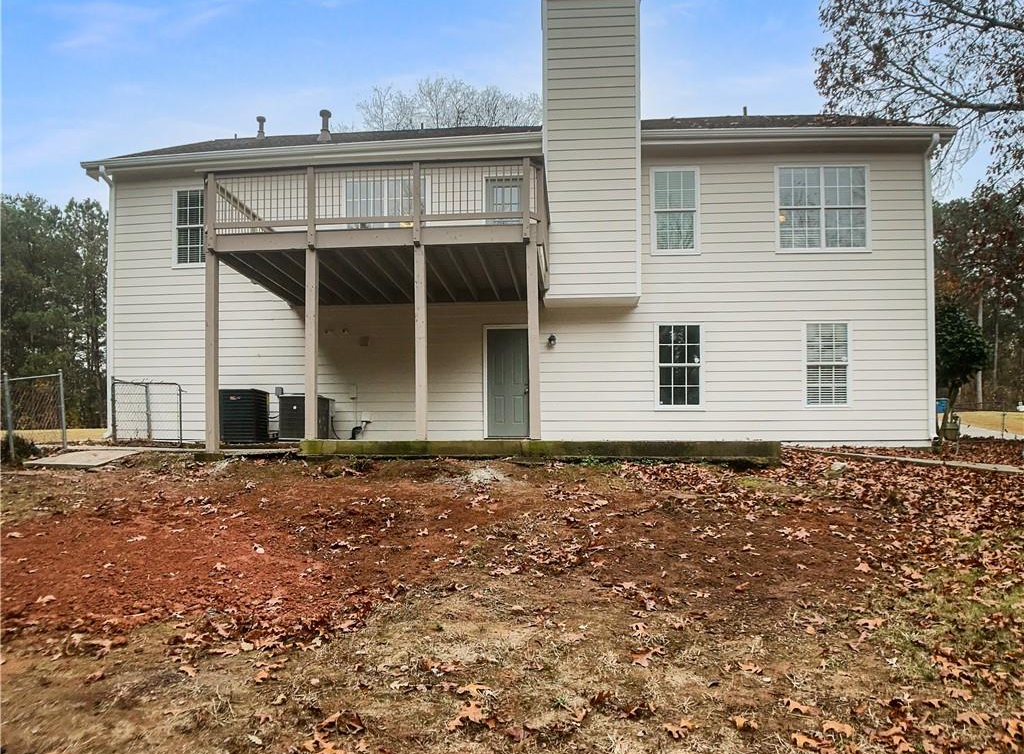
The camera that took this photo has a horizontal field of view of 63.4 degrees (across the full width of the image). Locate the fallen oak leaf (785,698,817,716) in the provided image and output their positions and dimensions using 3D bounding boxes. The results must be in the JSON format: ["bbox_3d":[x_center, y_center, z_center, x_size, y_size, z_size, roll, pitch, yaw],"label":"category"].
[{"bbox_3d":[1.244,1.414,3.559,0.140,0.030,0.080,1,3,28],"label":"fallen oak leaf"}]

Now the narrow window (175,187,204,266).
[{"bbox_3d":[-6.252,-2.942,16.300,0.770,1.500,0.100,0,-2,6],"label":"narrow window"}]

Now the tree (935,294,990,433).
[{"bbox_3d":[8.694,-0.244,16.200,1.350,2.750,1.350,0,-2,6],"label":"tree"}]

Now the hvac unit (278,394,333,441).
[{"bbox_3d":[-3.711,0.726,14.850,0.750,0.800,0.720,-1,-3,4],"label":"hvac unit"}]

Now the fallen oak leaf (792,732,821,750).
[{"bbox_3d":[1.157,1.421,3.244,0.115,0.030,0.070,1,3,28],"label":"fallen oak leaf"}]

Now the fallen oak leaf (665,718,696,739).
[{"bbox_3d":[0.674,1.419,3.344,0.125,0.030,0.085,1,3,25],"label":"fallen oak leaf"}]

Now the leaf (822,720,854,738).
[{"bbox_3d":[1.419,1.528,3.600,0.135,0.030,0.110,0,3,0],"label":"leaf"}]

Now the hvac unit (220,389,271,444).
[{"bbox_3d":[-4.772,0.695,14.750,0.680,0.930,0.680,-1,-3,4],"label":"hvac unit"}]

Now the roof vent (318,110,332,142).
[{"bbox_3d":[-3.832,-5.156,17.000,0.270,0.650,0.270,-1,-3,4],"label":"roof vent"}]

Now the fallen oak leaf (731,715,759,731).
[{"bbox_3d":[0.951,1.418,3.390,0.120,0.030,0.075,0,3,20],"label":"fallen oak leaf"}]

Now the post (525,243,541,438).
[{"bbox_3d":[0.305,-0.538,12.050,0.150,2.900,0.150,0,-2,6],"label":"post"}]

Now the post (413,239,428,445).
[{"bbox_3d":[-1.188,-0.461,10.750,0.140,2.500,0.140,-1,-3,4],"label":"post"}]

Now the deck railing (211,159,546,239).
[{"bbox_3d":[-1.629,-2.173,13.092,4.400,1.030,4.700,-1,-3,4],"label":"deck railing"}]

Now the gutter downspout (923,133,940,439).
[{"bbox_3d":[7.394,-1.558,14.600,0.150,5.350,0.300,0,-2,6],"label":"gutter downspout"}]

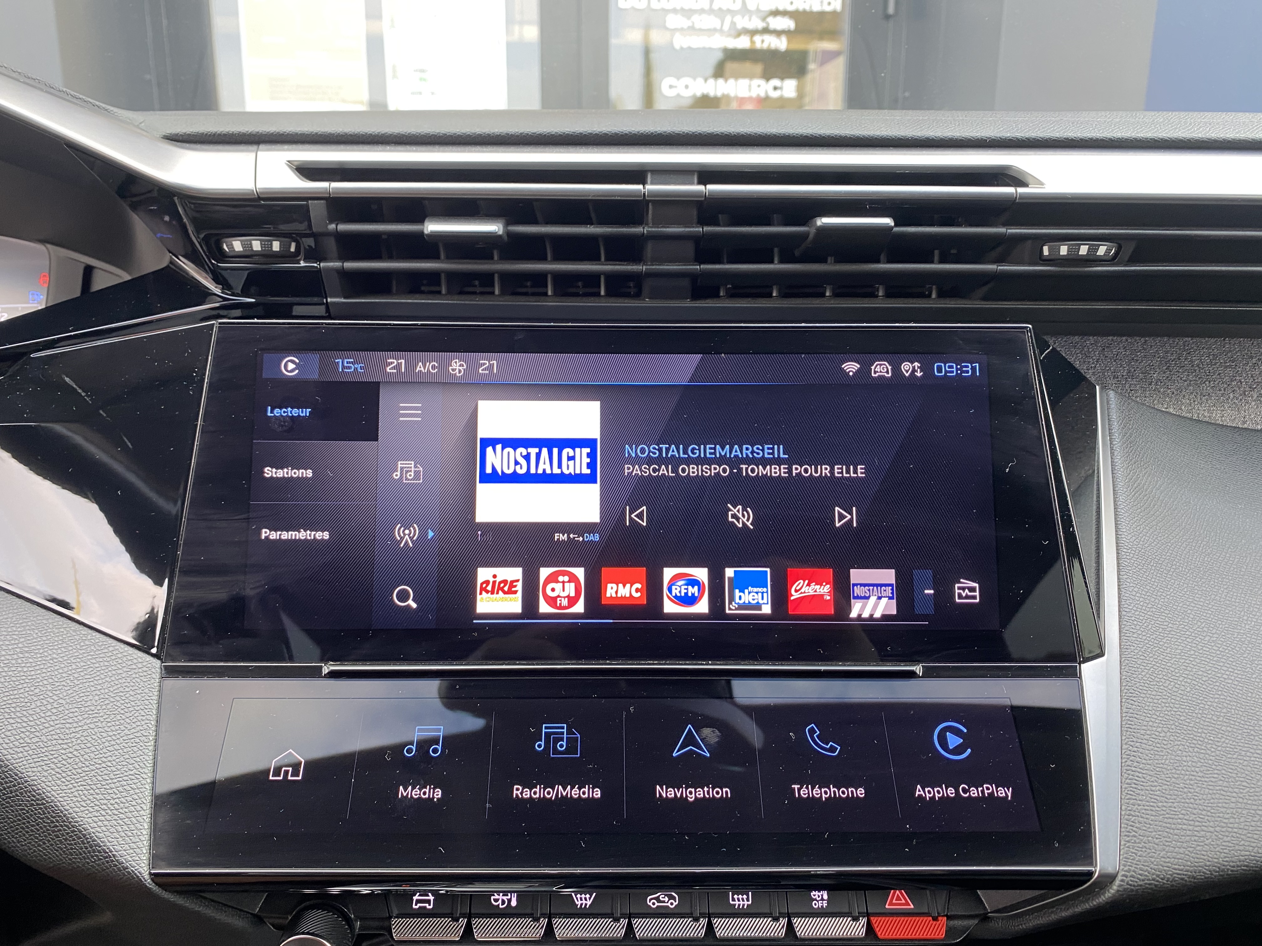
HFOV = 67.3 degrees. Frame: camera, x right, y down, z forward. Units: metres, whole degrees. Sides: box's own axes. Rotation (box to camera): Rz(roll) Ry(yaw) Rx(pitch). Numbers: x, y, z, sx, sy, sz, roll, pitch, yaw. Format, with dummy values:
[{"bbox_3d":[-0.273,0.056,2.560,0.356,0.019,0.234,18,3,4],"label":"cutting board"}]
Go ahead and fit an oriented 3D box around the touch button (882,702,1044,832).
[{"bbox_3d":[0.098,0.088,0.284,0.040,0.038,0.005,0,-32,-1],"label":"touch button"}]

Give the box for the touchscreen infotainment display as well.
[{"bbox_3d":[-0.002,0.007,0.315,0.289,0.110,0.020,0,-7,-1],"label":"touchscreen infotainment display"}]

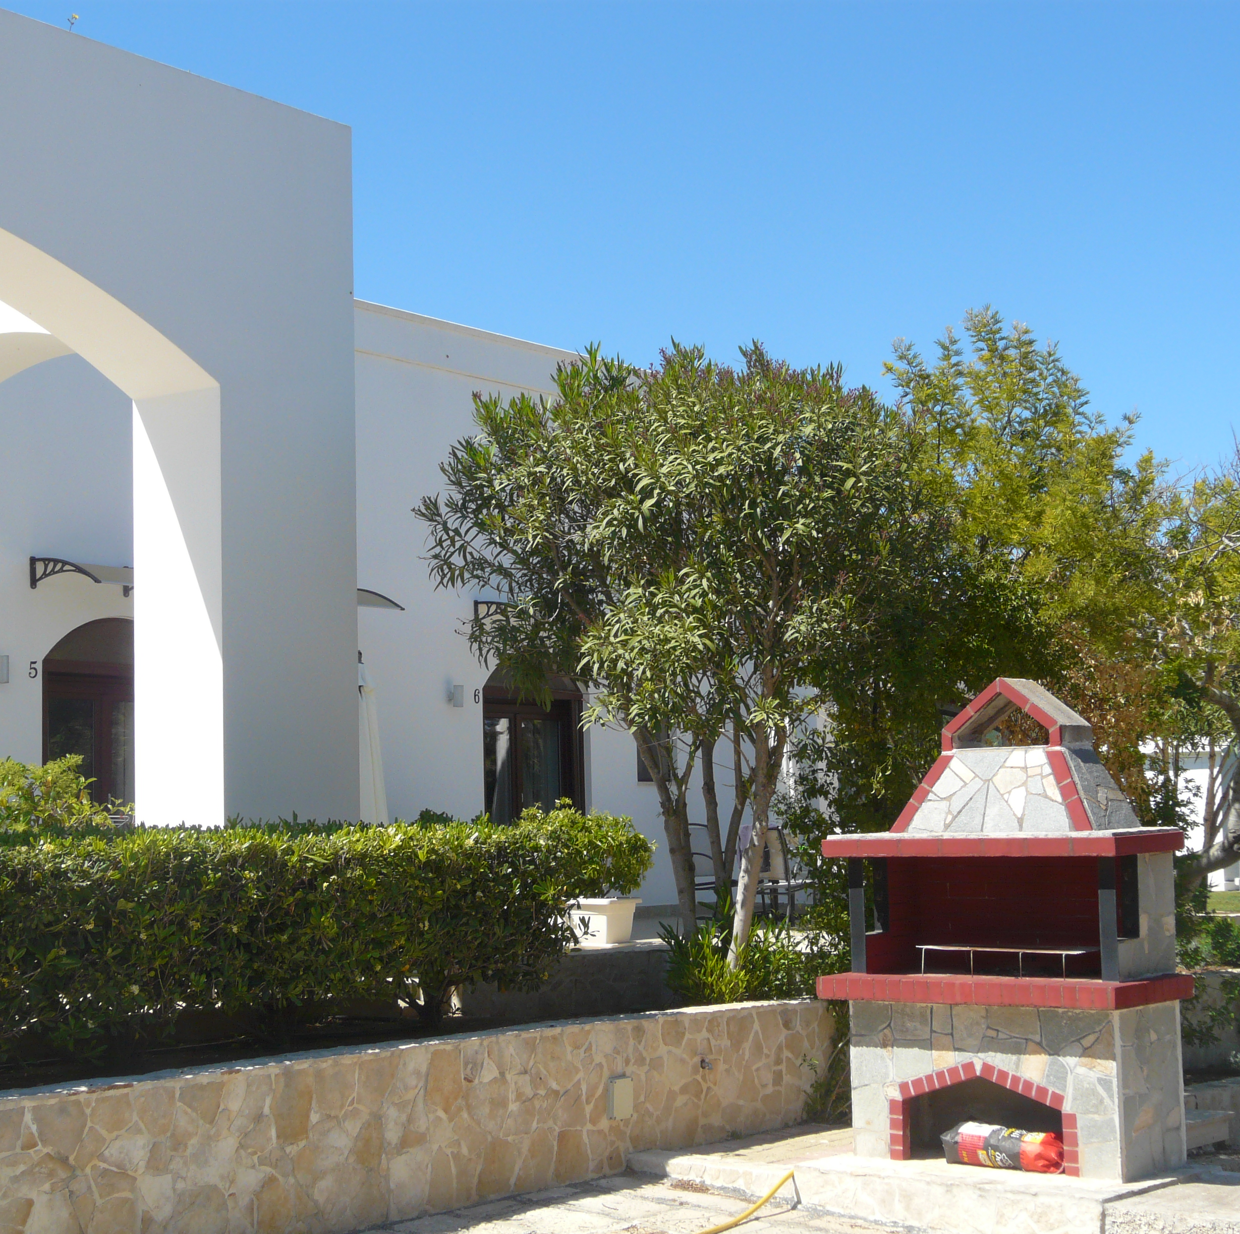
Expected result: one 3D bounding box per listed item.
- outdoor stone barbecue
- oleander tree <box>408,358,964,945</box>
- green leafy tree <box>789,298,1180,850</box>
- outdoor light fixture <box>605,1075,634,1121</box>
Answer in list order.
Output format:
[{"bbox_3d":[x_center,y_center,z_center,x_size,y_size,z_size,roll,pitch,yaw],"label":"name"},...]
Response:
[{"bbox_3d":[1.718,1.359,10.111,1.500,2.171,0.741,-6,-7,39],"label":"outdoor stone barbecue"},{"bbox_3d":[0.379,0.250,12.800,3.050,3.660,2.900,-1,-5,2],"label":"oleander tree"},{"bbox_3d":[2.346,-0.060,14.800,2.700,3.960,2.700,-2,-5,9],"label":"green leafy tree"},{"bbox_3d":[-0.004,2.248,10.422,0.055,0.190,0.140,-6,-7,40],"label":"outdoor light fixture"}]

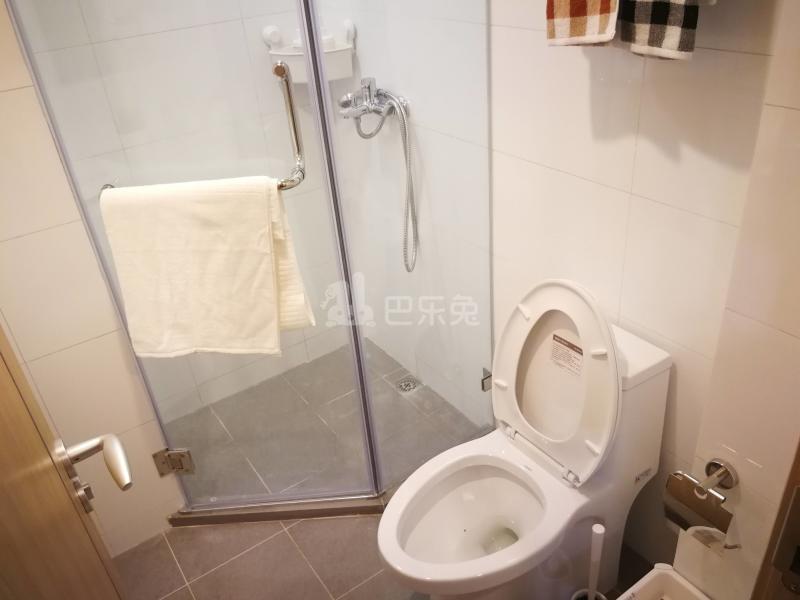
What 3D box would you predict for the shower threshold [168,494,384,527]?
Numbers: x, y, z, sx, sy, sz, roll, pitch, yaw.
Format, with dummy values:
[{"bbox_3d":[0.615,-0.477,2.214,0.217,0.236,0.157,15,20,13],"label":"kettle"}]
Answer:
[{"bbox_3d":[-0.372,0.640,1.927,0.662,0.040,0.072,-4,30,2],"label":"shower threshold"}]

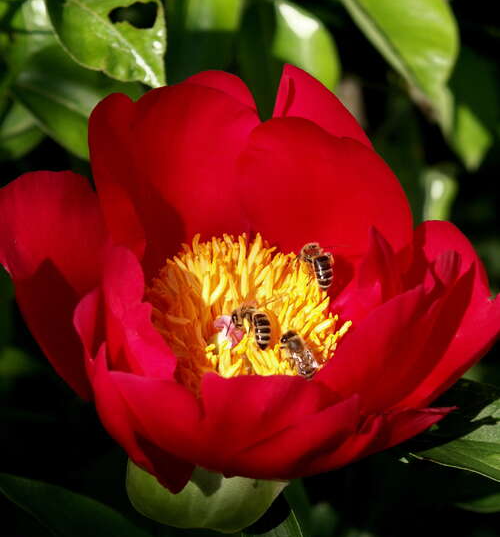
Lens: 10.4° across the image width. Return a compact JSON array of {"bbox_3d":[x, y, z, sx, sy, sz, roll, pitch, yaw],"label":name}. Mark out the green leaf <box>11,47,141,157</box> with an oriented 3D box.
[{"bbox_3d":[-0.045,-0.045,0.735,0.040,0.010,0.034,11,56,0],"label":"green leaf"}]

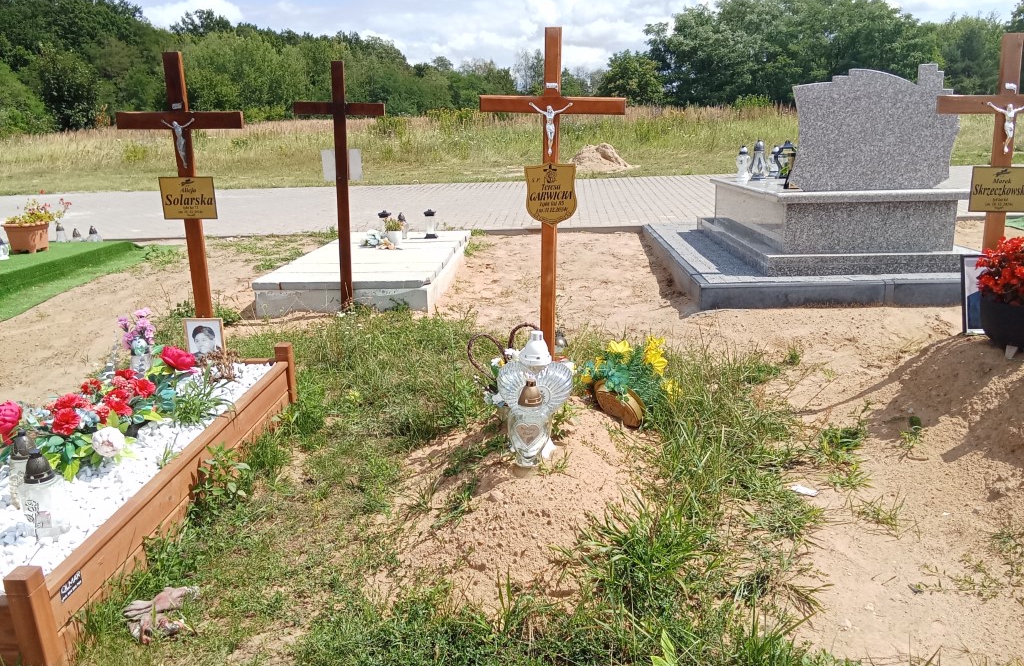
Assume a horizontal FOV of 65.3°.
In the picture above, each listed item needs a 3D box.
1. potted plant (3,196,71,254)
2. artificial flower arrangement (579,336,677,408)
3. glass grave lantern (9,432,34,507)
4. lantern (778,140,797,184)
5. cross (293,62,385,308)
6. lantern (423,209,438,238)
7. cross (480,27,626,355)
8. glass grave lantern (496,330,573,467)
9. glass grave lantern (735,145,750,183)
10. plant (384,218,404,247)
[{"bbox_3d":[-4.438,-1.010,7.439,0.540,0.518,0.400,-2,15,-3],"label":"potted plant"},{"bbox_3d":[0.460,0.175,3.150,0.280,0.320,0.290,-52,7,-27],"label":"artificial flower arrangement"},{"bbox_3d":[-1.383,0.381,2.238,0.090,0.232,0.085,-6,16,-16],"label":"glass grave lantern"},{"bbox_3d":[2.387,-1.496,6.888,0.200,0.311,0.200,-1,15,0],"label":"lantern"},{"bbox_3d":[-1.040,-0.872,4.880,0.555,1.494,0.060,1,15,4],"label":"cross"},{"bbox_3d":[-0.760,-1.024,7.460,0.120,0.252,0.120,-1,15,0],"label":"lantern"},{"bbox_3d":[0.186,-0.580,3.707,0.656,1.574,0.070,1,15,7],"label":"cross"},{"bbox_3d":[0.072,0.211,2.600,0.243,0.439,0.150,-1,14,4],"label":"glass grave lantern"},{"bbox_3d":[1.934,-1.404,6.650,0.122,0.290,0.122,-1,14,4],"label":"glass grave lantern"},{"bbox_3d":[-0.956,-0.817,6.450,0.140,0.222,0.140,-1,14,4],"label":"plant"}]

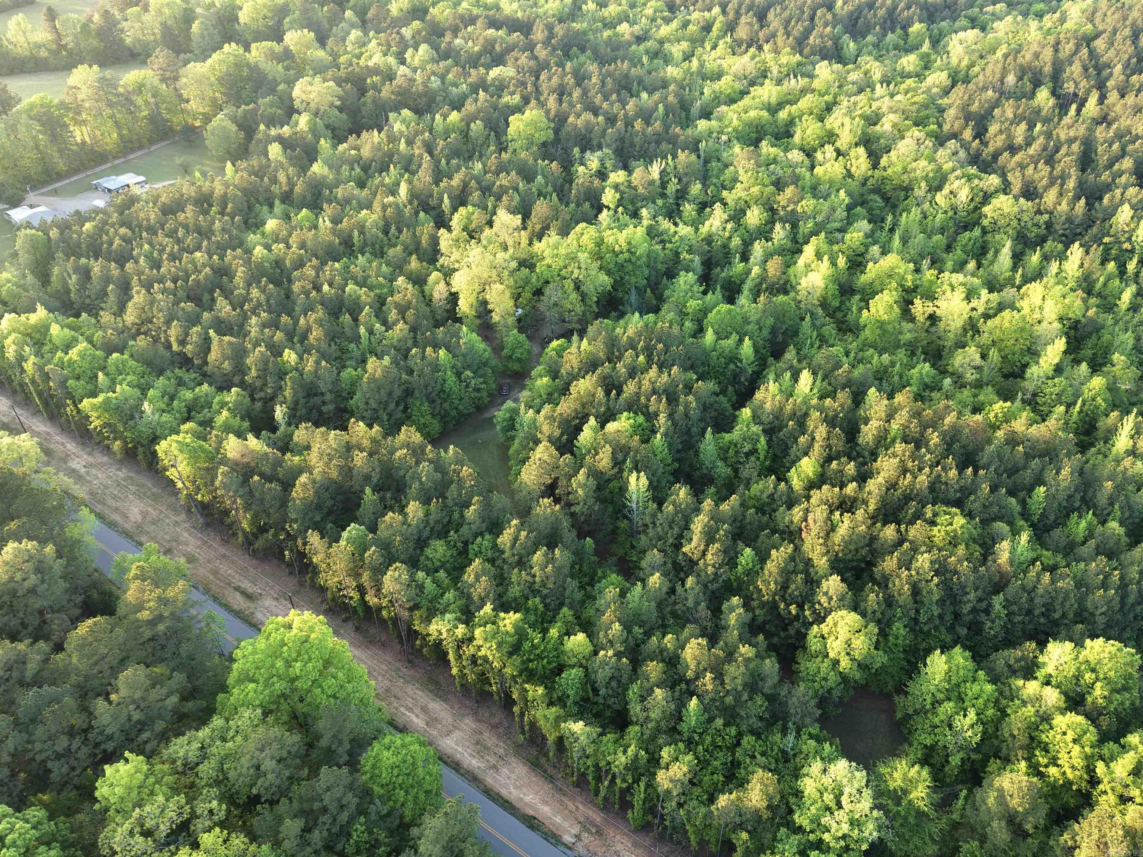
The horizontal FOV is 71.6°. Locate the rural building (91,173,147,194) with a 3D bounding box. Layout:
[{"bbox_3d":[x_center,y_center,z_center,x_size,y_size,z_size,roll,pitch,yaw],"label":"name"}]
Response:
[{"bbox_3d":[-171.955,-93.203,301.476,12.700,3.800,15.500,25,44,29],"label":"rural building"}]

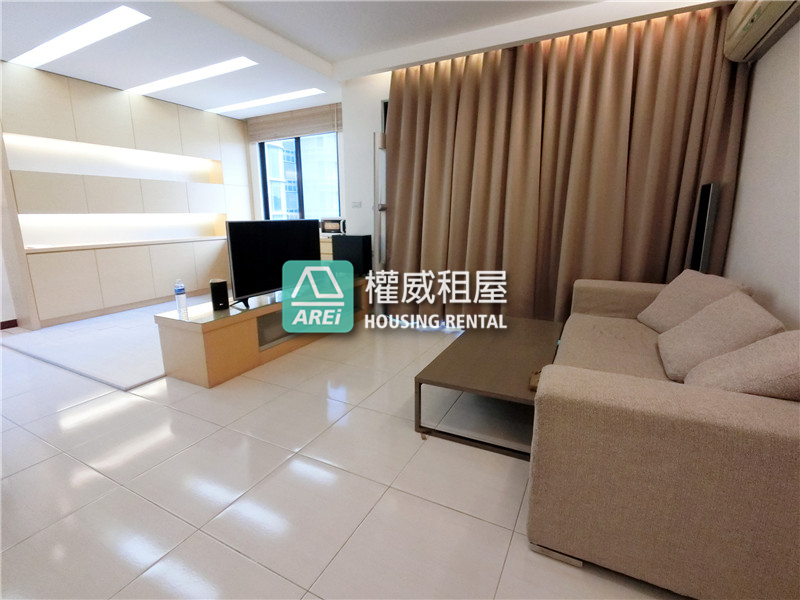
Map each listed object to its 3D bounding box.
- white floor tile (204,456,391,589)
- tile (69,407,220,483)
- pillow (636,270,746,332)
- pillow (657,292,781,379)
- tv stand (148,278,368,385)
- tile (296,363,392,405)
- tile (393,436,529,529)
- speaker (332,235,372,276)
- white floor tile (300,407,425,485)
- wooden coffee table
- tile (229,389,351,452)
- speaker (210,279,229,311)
[{"bbox_3d":[-0.378,0.801,1.423,0.500,0.013,0.500,6,14,27],"label":"white floor tile"},{"bbox_3d":[-1.310,0.730,1.930,0.515,0.012,0.515,6,14,26],"label":"tile"},{"bbox_3d":[1.845,0.038,2.390,0.160,0.454,0.509,33,18,-9],"label":"pillow"},{"bbox_3d":[1.569,0.177,1.871,0.160,0.454,0.509,45,31,1],"label":"pillow"},{"bbox_3d":[-1.034,0.165,3.410,0.479,0.451,2.040,6,13,27],"label":"tv stand"},{"bbox_3d":[-0.367,0.565,2.516,0.500,0.013,0.500,6,14,27],"label":"tile"},{"bbox_3d":[0.300,0.780,1.694,0.515,0.012,0.515,6,14,26],"label":"tile"},{"bbox_3d":[-0.568,-0.525,4.428,0.413,0.474,0.209,6,13,27],"label":"speaker"},{"bbox_3d":[-0.159,0.731,1.922,0.515,0.012,0.515,6,14,26],"label":"white floor tile"},{"bbox_3d":[0.660,0.442,2.344,0.581,0.337,1.428,6,13,27],"label":"wooden coffee table"},{"bbox_3d":[-0.618,0.682,2.150,0.515,0.012,0.515,6,14,26],"label":"tile"},{"bbox_3d":[-1.344,-0.036,2.752,0.103,0.206,0.122,-7,14,-29],"label":"speaker"}]

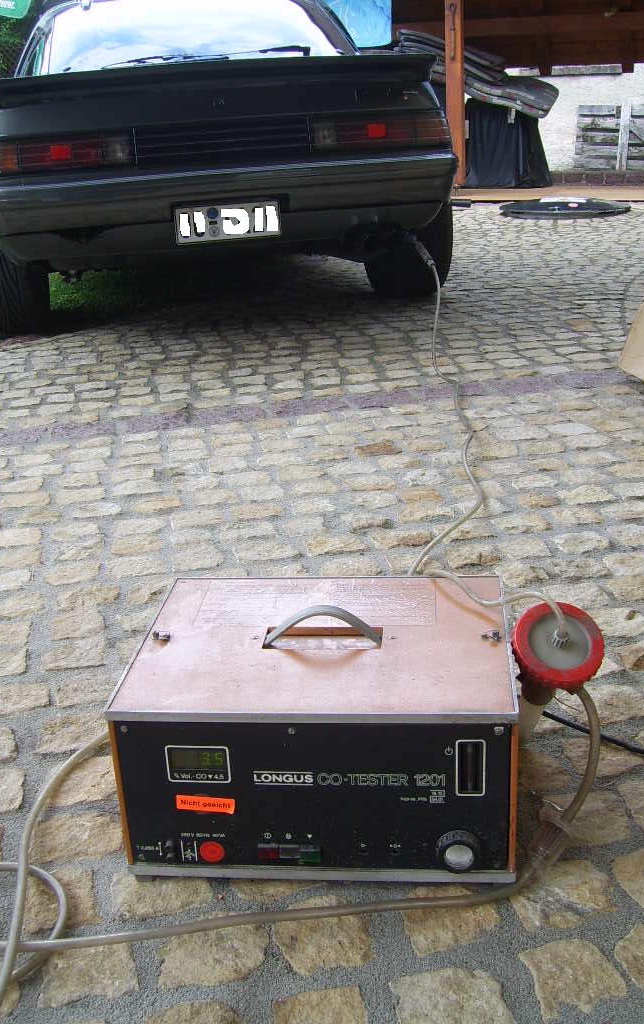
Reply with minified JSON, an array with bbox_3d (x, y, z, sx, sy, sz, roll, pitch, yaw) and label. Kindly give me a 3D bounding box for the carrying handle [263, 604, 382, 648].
[{"bbox_3d":[0.001,0.123,1.186,0.126,0.045,0.022,-1,22,7],"label":"carrying handle"}]

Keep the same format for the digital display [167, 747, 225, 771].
[{"bbox_3d":[-0.119,0.238,1.082,0.056,0.025,0.008,-1,22,7],"label":"digital display"}]

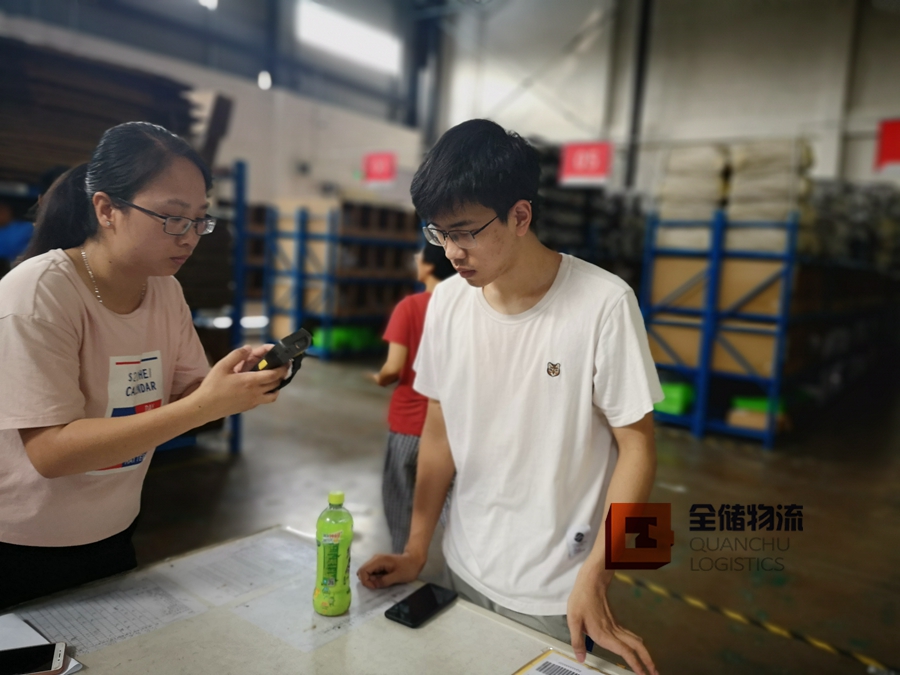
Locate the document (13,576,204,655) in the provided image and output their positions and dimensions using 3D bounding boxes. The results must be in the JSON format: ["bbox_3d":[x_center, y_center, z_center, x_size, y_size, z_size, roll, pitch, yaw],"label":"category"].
[{"bbox_3d":[-0.619,0.491,1.229,0.210,0.003,0.297,9,8,40],"label":"document"}]

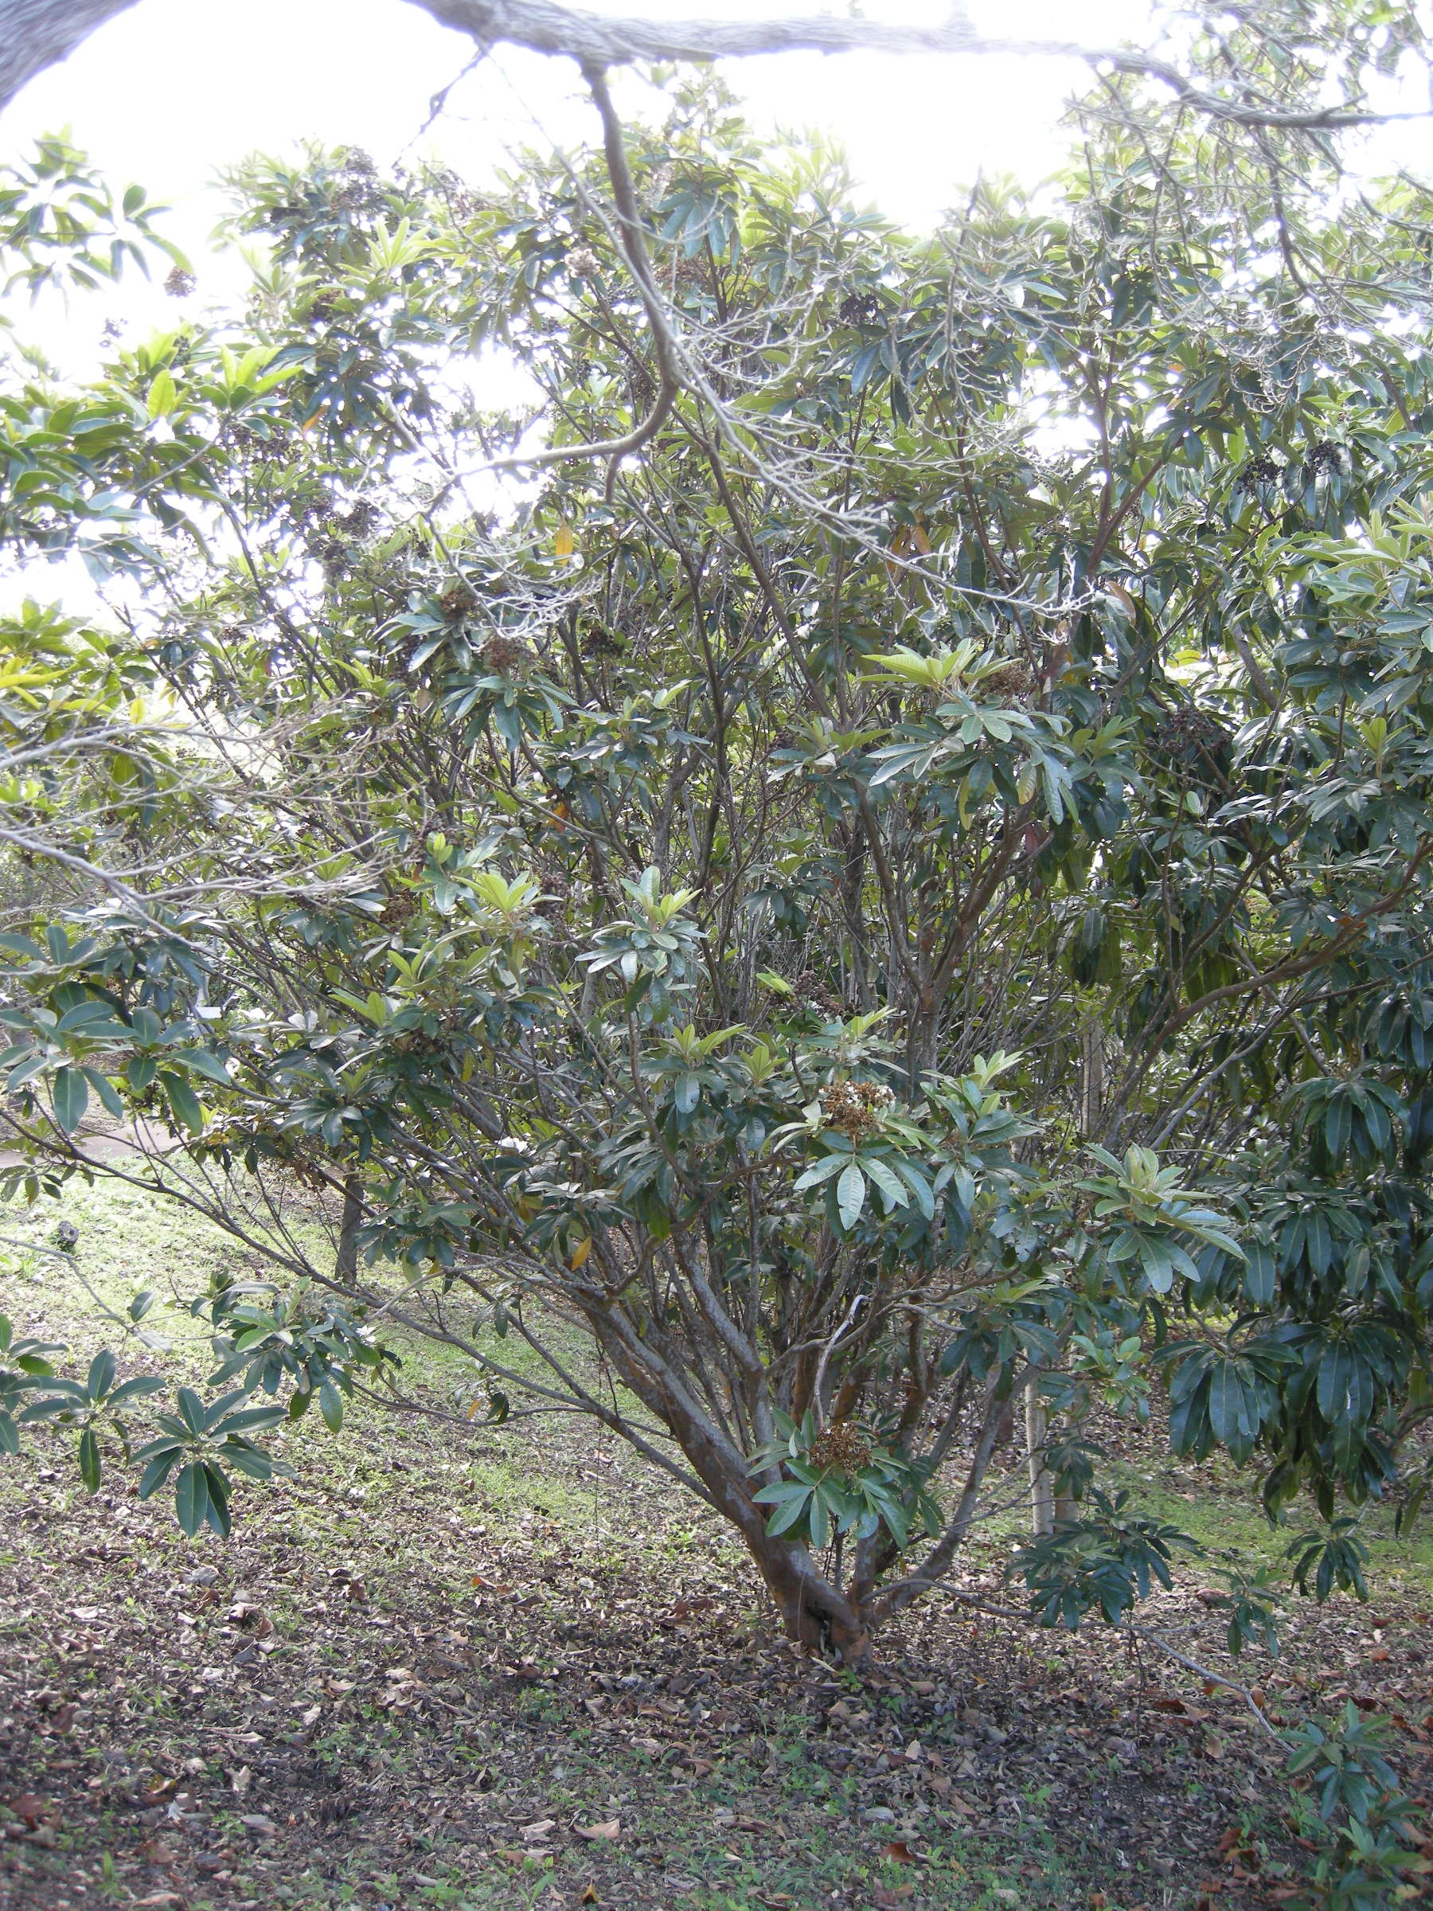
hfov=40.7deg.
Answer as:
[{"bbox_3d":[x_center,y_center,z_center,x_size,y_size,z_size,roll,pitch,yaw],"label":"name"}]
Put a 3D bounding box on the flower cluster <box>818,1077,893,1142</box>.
[{"bbox_3d":[0.293,0.322,4.050,0.156,0.128,0.144,0,-2,0],"label":"flower cluster"}]

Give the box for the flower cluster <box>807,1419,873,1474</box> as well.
[{"bbox_3d":[0.282,1.119,4.400,0.146,0.120,0.134,0,-2,0],"label":"flower cluster"}]

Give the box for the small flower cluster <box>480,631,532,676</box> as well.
[{"bbox_3d":[-0.512,-0.735,4.700,0.127,0.104,0.117,0,-2,0],"label":"small flower cluster"}]

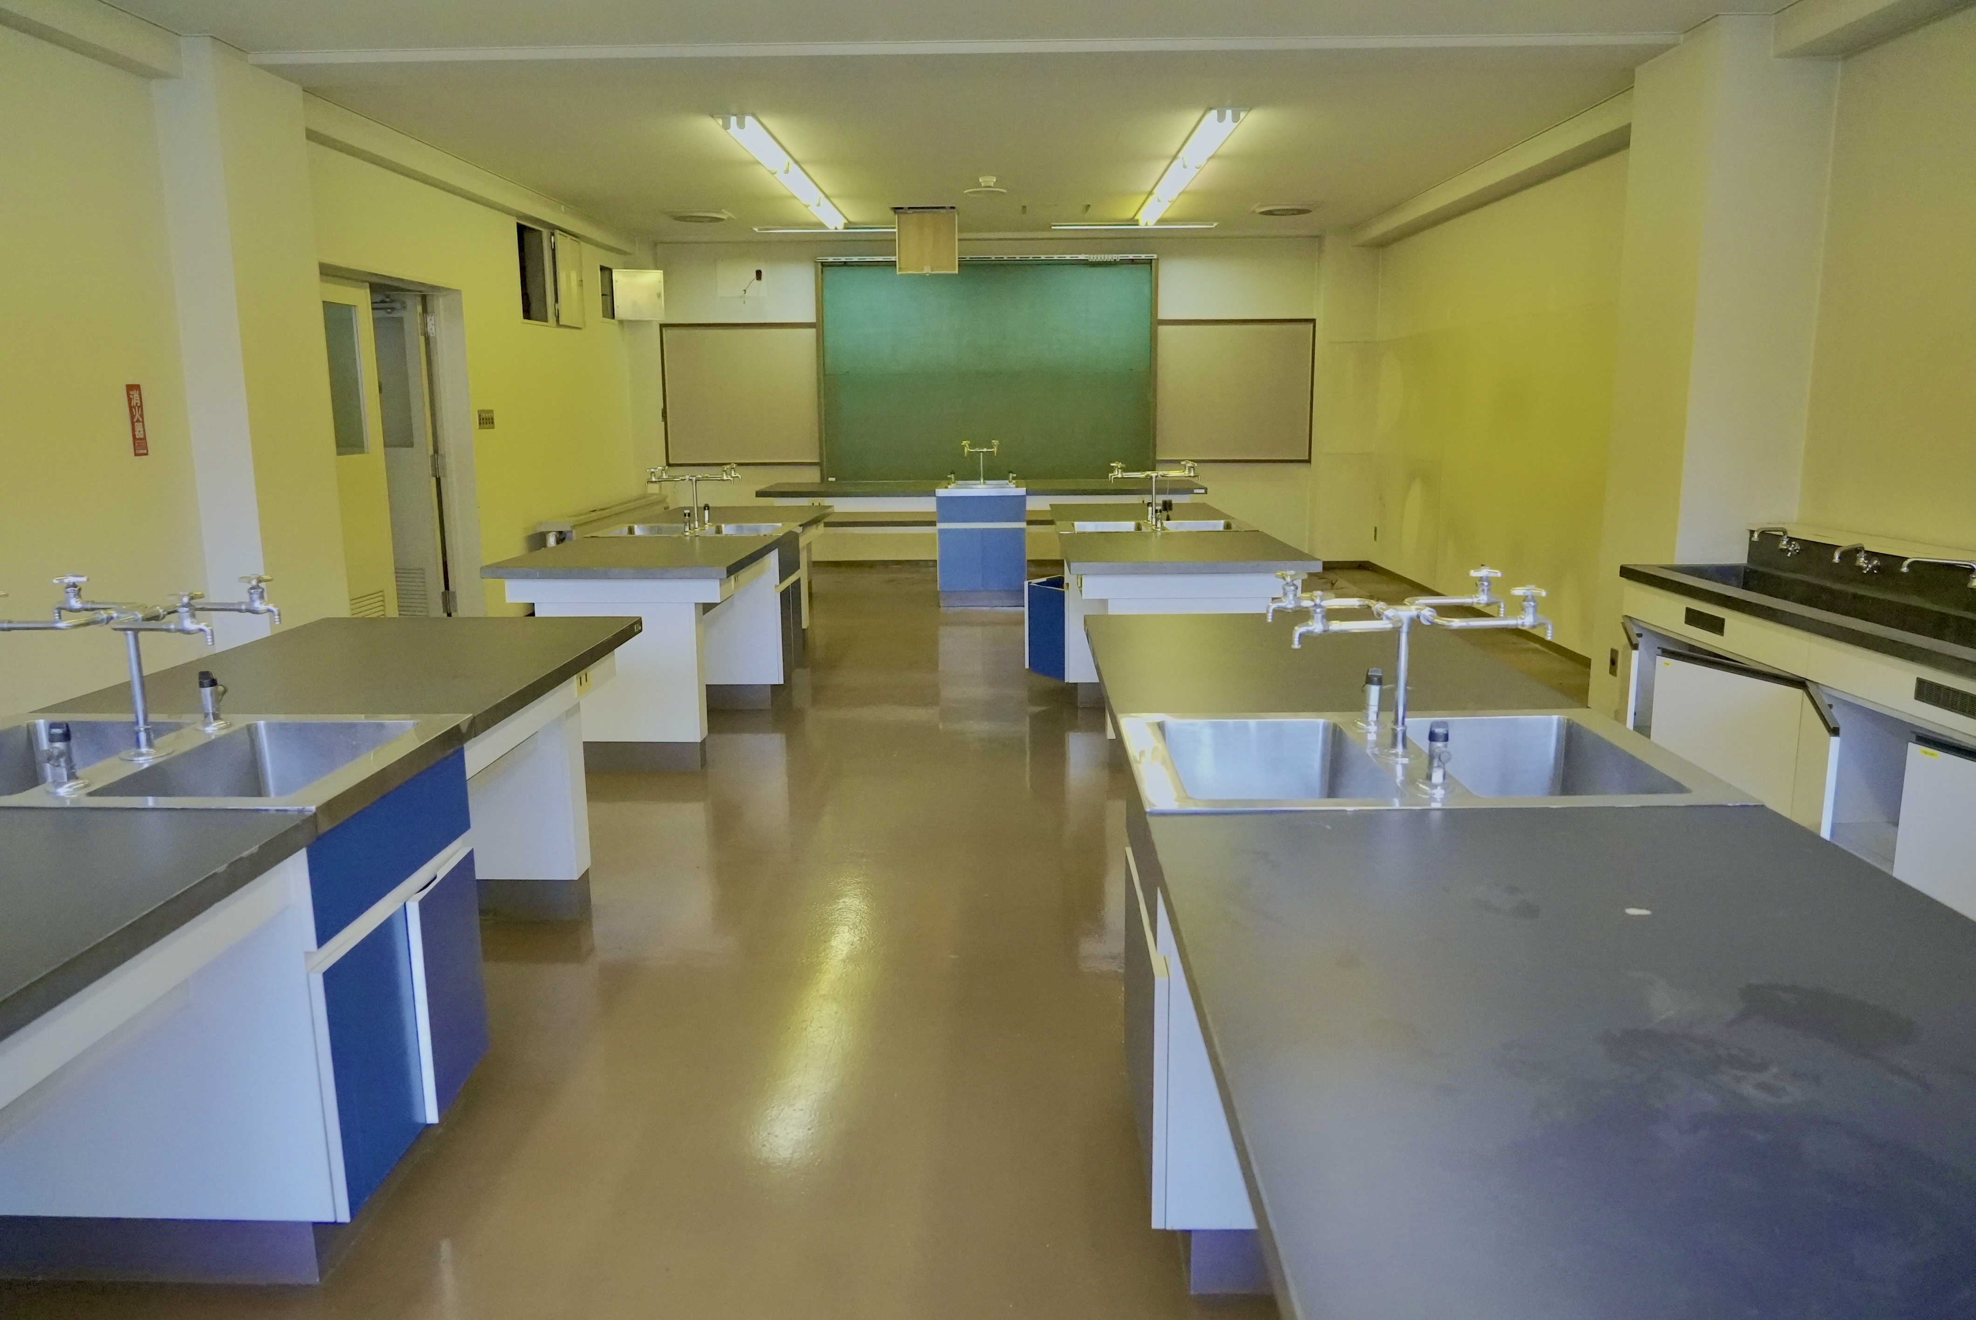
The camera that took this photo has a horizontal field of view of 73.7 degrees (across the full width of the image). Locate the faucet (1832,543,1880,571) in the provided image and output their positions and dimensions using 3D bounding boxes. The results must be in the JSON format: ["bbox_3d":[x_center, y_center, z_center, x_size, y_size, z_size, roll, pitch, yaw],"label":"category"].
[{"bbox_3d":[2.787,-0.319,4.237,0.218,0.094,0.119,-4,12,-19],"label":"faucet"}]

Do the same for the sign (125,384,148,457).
[{"bbox_3d":[-3.085,-0.868,4.789,0.008,0.252,0.080,0,11,1],"label":"sign"}]

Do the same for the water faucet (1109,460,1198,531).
[{"bbox_3d":[0.756,-0.750,6.021,0.406,0.292,0.248,0,11,1],"label":"water faucet"}]

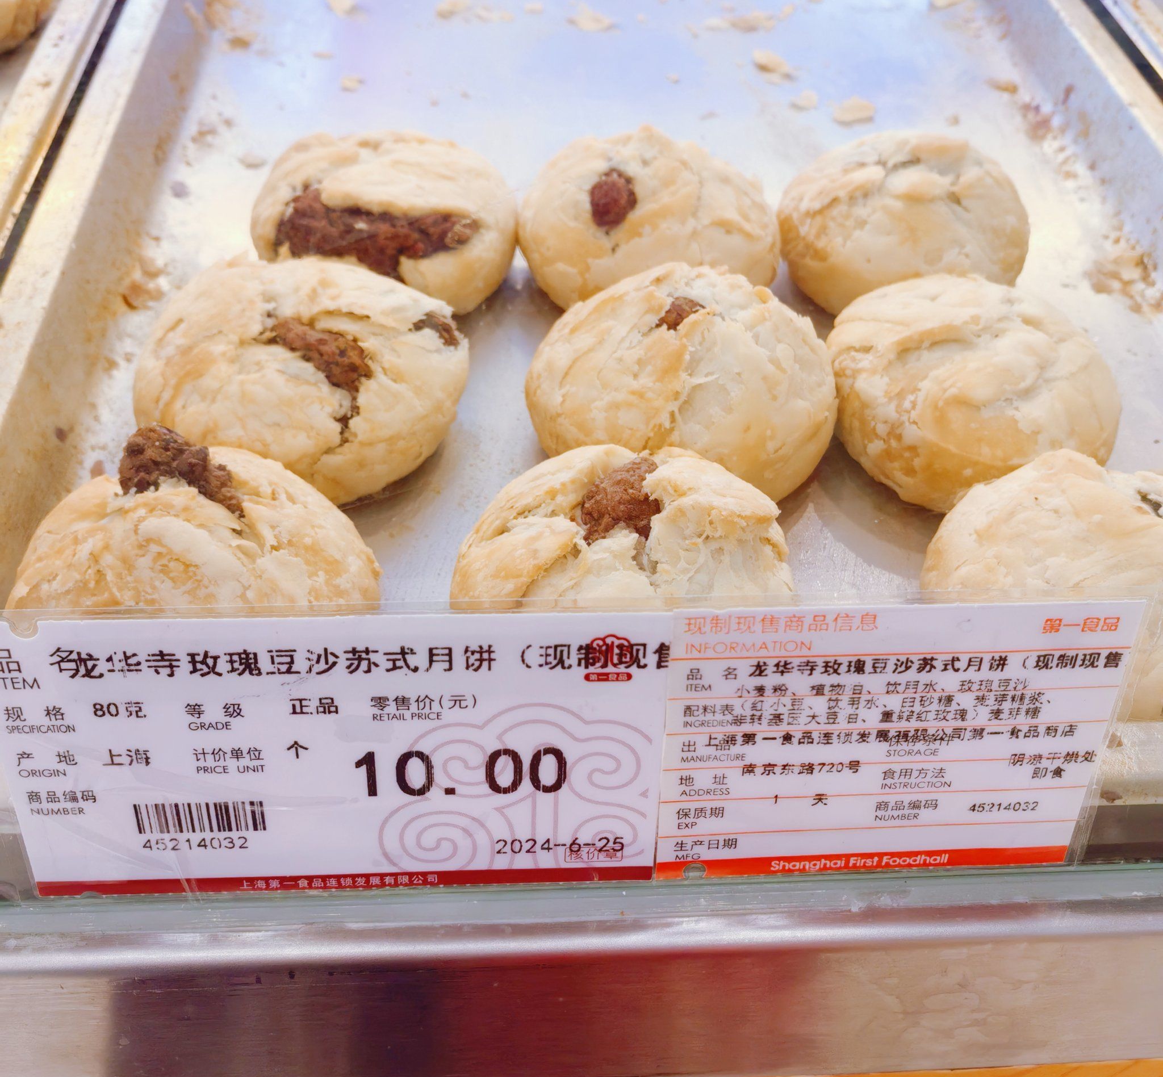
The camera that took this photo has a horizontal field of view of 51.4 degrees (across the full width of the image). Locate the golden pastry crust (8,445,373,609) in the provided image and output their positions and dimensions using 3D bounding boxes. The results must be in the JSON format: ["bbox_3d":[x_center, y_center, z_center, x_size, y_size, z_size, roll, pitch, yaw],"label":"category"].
[{"bbox_3d":[-0.075,0.010,0.235,0.070,0.044,0.070,-1,48,-4],"label":"golden pastry crust"}]

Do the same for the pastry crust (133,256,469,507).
[{"bbox_3d":[-0.065,-0.039,0.284,0.077,0.039,0.077,-1,48,-4],"label":"pastry crust"}]

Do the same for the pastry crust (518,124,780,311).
[{"bbox_3d":[0.019,-0.091,0.339,0.073,0.040,0.073,-1,48,-4],"label":"pastry crust"}]

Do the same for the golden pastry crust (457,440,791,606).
[{"bbox_3d":[0.008,0.009,0.243,0.069,0.042,0.069,-1,48,-4],"label":"golden pastry crust"}]

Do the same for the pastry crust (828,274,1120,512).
[{"bbox_3d":[0.094,-0.037,0.291,0.069,0.041,0.069,-1,48,-4],"label":"pastry crust"}]

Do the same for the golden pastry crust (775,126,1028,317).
[{"bbox_3d":[0.091,-0.090,0.340,0.069,0.039,0.069,-1,48,-4],"label":"golden pastry crust"}]

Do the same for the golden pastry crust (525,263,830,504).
[{"bbox_3d":[0.024,-0.040,0.290,0.074,0.039,0.074,-1,48,-4],"label":"golden pastry crust"}]

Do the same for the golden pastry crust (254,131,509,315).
[{"bbox_3d":[-0.054,-0.089,0.334,0.072,0.038,0.072,-1,48,-4],"label":"golden pastry crust"}]

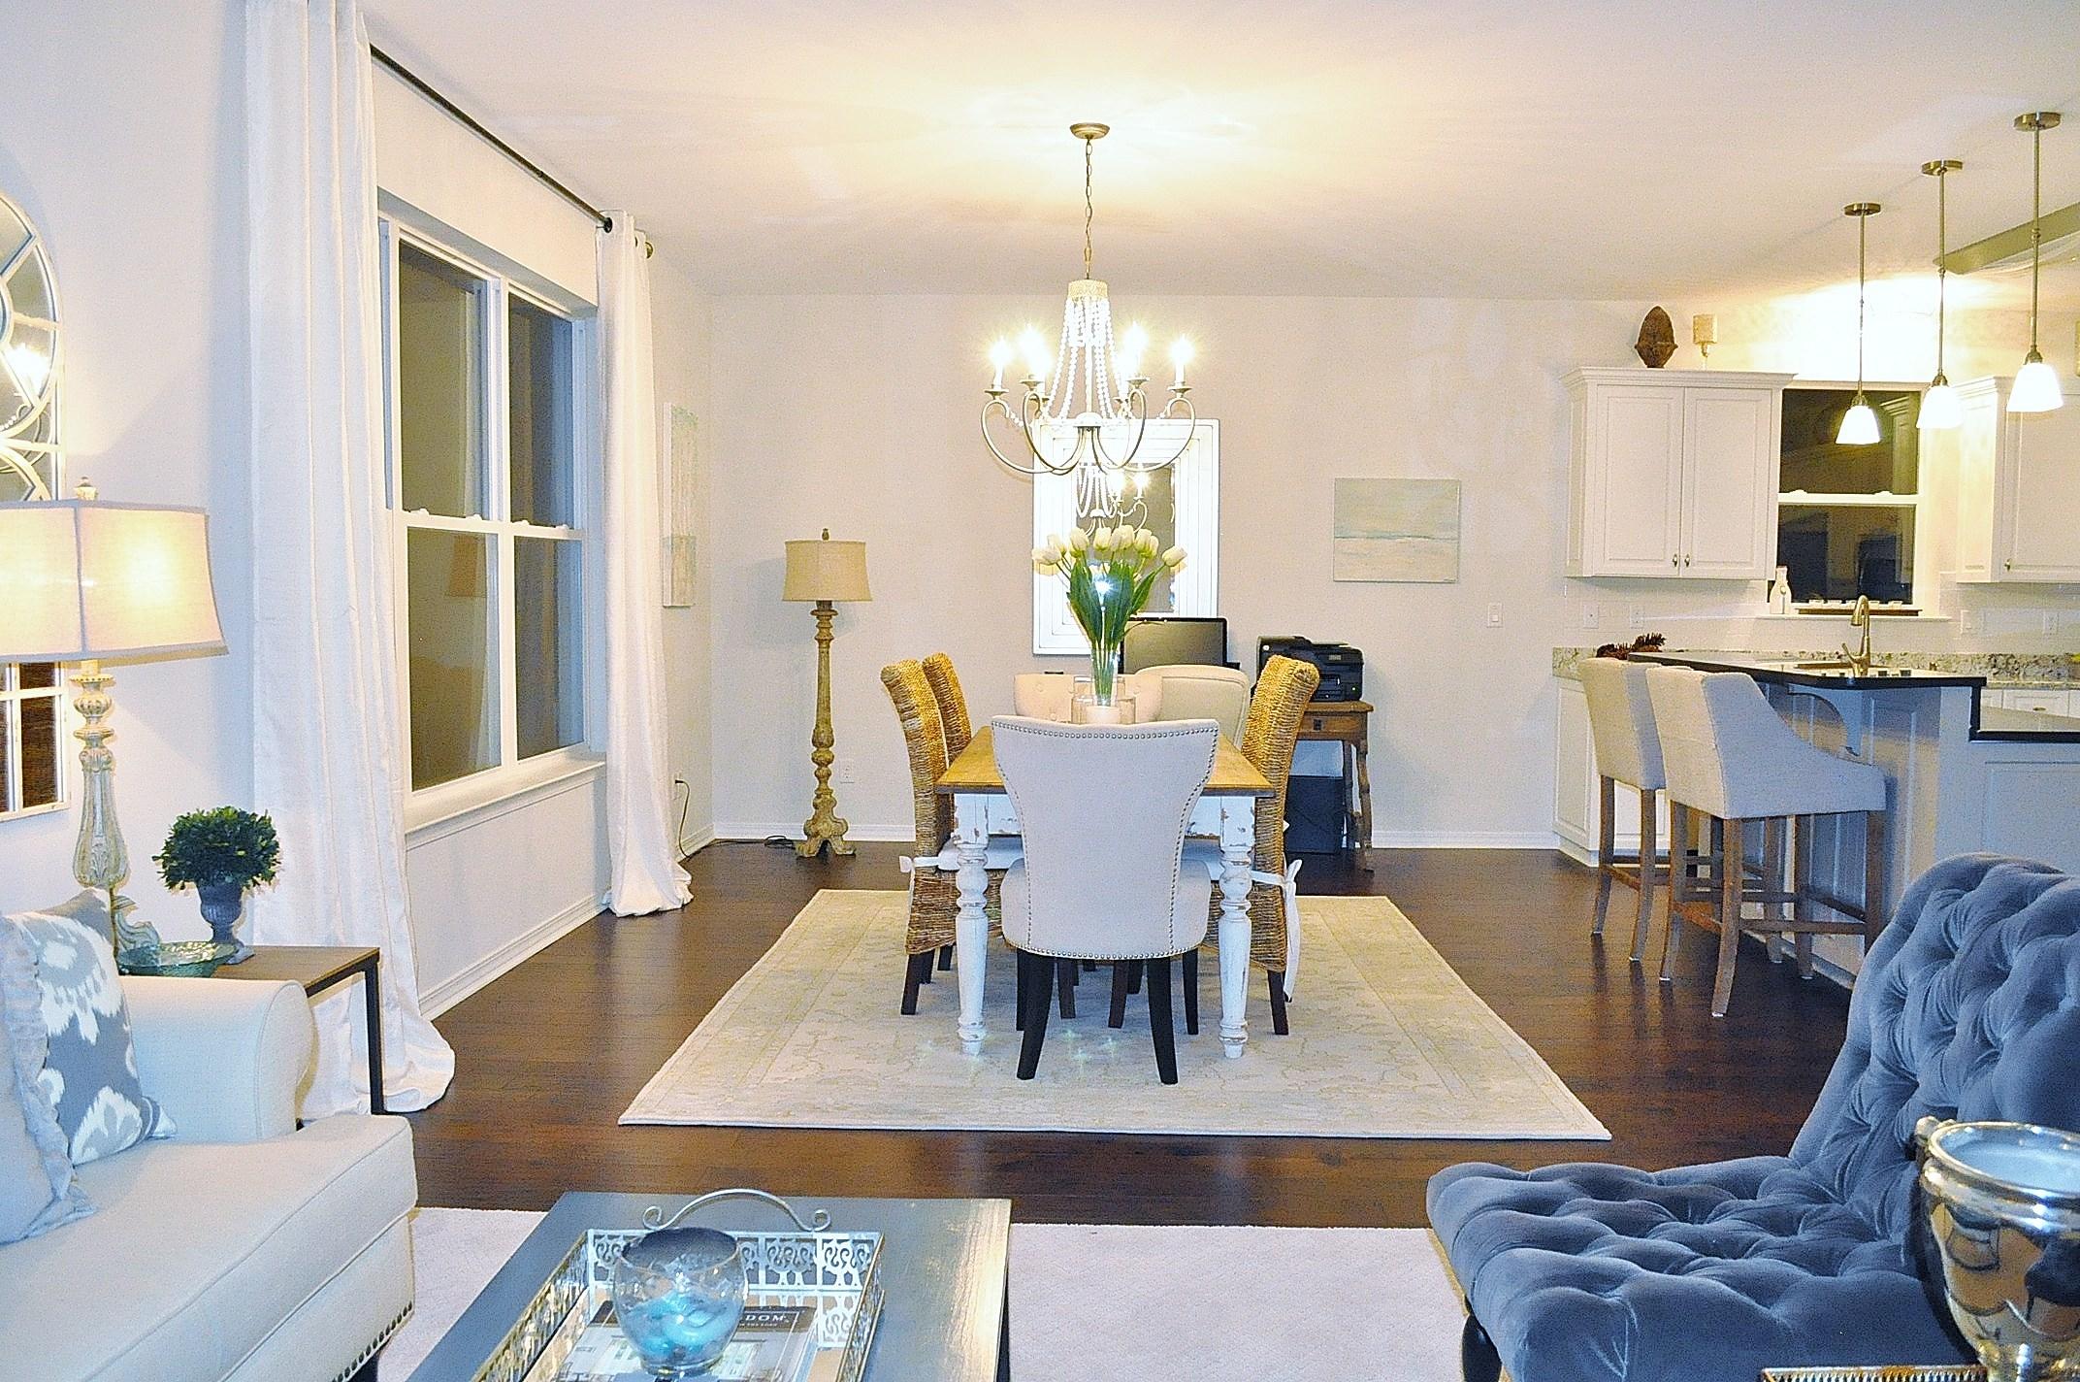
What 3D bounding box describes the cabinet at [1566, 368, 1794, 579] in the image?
[{"bbox_3d":[3.061,-1.028,7.526,0.985,0.975,0.370,0,4,2],"label":"cabinet"}]

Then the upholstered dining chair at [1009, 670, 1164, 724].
[{"bbox_3d":[0.187,0.423,6.067,0.590,0.975,0.620,0,4,2],"label":"upholstered dining chair"}]

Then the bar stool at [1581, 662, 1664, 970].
[{"bbox_3d":[2.358,0.424,5.754,0.570,1.060,0.520,1,4,2],"label":"bar stool"}]

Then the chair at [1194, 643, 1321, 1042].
[{"bbox_3d":[0.517,0.447,4.813,0.610,1.090,0.480,1,4,2],"label":"chair"}]

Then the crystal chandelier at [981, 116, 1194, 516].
[{"bbox_3d":[0.160,-1.234,4.998,0.700,1.100,0.700,0,4,2],"label":"crystal chandelier"}]

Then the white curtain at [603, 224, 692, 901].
[{"bbox_3d":[-1.625,-0.490,6.377,0.230,2.730,0.640,1,4,2],"label":"white curtain"}]

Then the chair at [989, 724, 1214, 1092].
[{"bbox_3d":[0.182,0.533,4.365,0.590,0.975,0.620,0,4,2],"label":"chair"}]

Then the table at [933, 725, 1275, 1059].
[{"bbox_3d":[0.208,0.585,5.202,0.930,0.770,1.820,1,4,2],"label":"table"}]

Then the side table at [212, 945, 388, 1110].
[{"bbox_3d":[-1.583,0.811,2.898,0.510,0.575,0.490,1,4,2],"label":"side table"}]

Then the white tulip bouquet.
[{"bbox_3d":[0.226,-0.200,5.113,0.500,0.690,0.450,0,4,2],"label":"white tulip bouquet"}]

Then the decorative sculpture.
[{"bbox_3d":[2.924,-1.682,7.416,0.212,0.295,0.120,0,4,2],"label":"decorative sculpture"}]

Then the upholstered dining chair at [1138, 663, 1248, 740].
[{"bbox_3d":[0.709,0.369,7.067,0.510,0.980,0.600,2,4,20],"label":"upholstered dining chair"}]

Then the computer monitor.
[{"bbox_3d":[0.647,-0.154,7.509,0.530,0.390,0.180,0,4,2],"label":"computer monitor"}]

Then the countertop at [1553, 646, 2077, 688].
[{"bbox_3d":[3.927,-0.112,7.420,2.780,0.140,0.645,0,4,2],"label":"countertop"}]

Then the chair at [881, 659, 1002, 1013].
[{"bbox_3d":[-0.171,0.437,4.905,0.610,1.070,0.470,0,4,2],"label":"chair"}]

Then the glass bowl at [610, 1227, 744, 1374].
[{"bbox_3d":[-0.381,0.652,1.654,0.145,0.120,0.145,0,4,0],"label":"glass bowl"}]

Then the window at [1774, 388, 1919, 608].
[{"bbox_3d":[4.017,-0.963,7.789,0.800,1.130,0.090,0,4,2],"label":"window"}]

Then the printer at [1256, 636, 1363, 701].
[{"bbox_3d":[1.296,-0.115,7.590,0.460,0.315,0.400,1,4,2],"label":"printer"}]

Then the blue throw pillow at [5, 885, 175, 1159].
[{"bbox_3d":[-1.429,0.490,2.269,0.170,0.400,0.420,-15,-1,16],"label":"blue throw pillow"}]

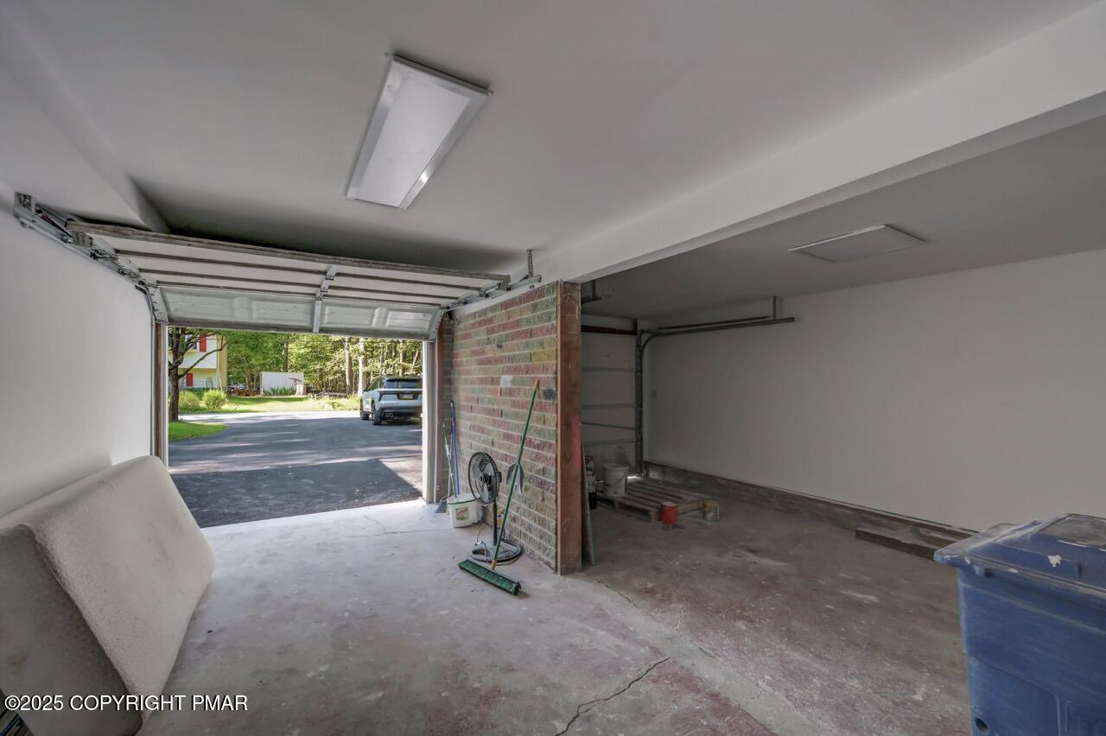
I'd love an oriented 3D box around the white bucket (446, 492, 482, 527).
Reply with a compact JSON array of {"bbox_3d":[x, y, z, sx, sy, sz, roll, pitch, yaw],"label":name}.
[{"bbox_3d":[-0.919,1.456,4.398,0.340,0.254,0.320,0,-1,-12],"label":"white bucket"}]

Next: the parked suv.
[{"bbox_3d":[-6.532,1.282,17.759,2.020,1.790,5.150,0,-1,-31],"label":"parked suv"}]

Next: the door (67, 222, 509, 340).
[{"bbox_3d":[-1.948,-0.568,3.690,2.490,0.390,1.940,0,-1,-32],"label":"door"}]

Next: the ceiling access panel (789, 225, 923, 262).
[{"bbox_3d":[2.200,-0.894,3.140,0.605,0.020,0.605,1,-2,-31],"label":"ceiling access panel"}]

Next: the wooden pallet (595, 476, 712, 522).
[{"bbox_3d":[1.087,1.515,5.010,0.962,0.130,1.050,0,-1,-36],"label":"wooden pallet"}]

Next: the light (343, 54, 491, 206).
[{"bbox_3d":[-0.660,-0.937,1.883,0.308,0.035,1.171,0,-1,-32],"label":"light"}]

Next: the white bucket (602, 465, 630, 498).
[{"bbox_3d":[0.702,1.270,4.838,0.300,0.360,0.300,0,-1,0],"label":"white bucket"}]

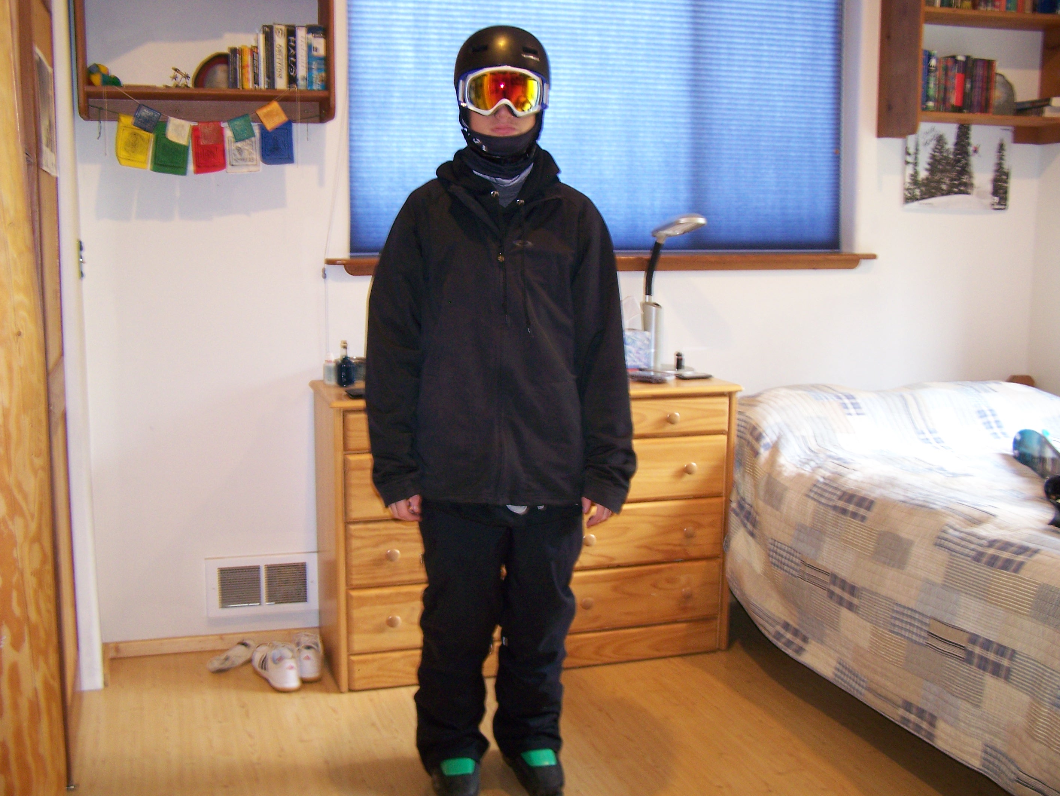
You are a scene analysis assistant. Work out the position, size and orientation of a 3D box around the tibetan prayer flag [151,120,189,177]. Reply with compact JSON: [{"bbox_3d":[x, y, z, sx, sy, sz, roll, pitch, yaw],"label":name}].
[{"bbox_3d":[-1.038,-0.724,3.368,0.101,0.145,0.012,7,7,-17],"label":"tibetan prayer flag"}]

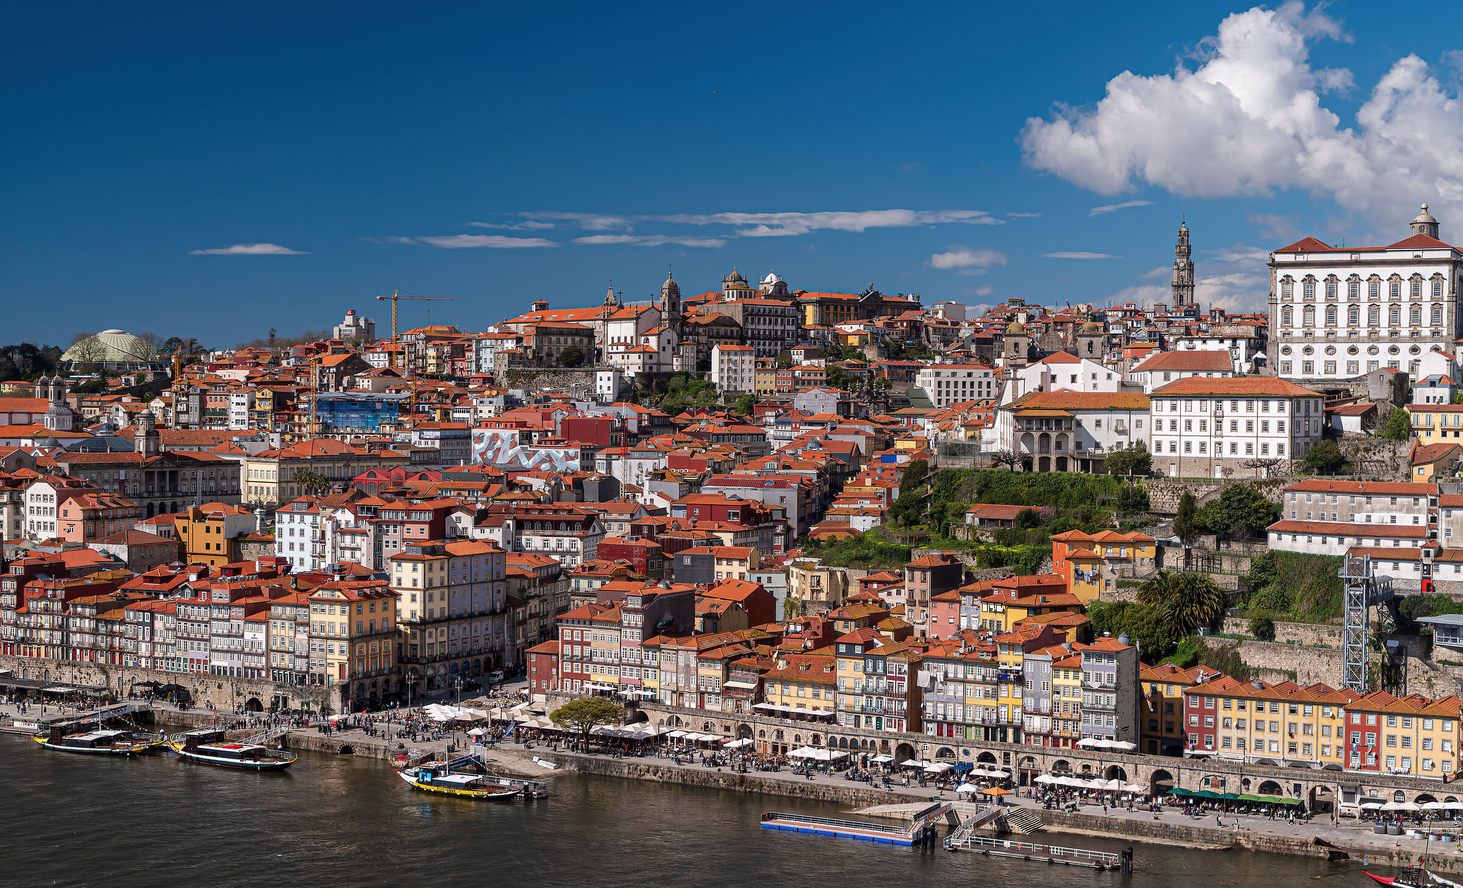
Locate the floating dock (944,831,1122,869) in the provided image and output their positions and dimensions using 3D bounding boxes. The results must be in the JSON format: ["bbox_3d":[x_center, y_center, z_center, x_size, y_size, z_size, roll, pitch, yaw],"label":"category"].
[{"bbox_3d":[48.900,66.750,332.000,29.000,1.900,3.600,1,2,30],"label":"floating dock"}]

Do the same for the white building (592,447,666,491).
[{"bbox_3d":[-32.070,9.020,642.000,20.500,16.500,12.000,0,1,0],"label":"white building"}]

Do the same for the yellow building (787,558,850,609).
[{"bbox_3d":[16.330,26.470,387.460,11.000,7.600,11.500,1,1,5],"label":"yellow building"}]

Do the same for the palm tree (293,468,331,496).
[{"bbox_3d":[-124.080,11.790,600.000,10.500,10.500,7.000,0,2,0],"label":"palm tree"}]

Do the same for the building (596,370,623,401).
[{"bbox_3d":[-42.150,-20.010,700.000,6.500,10.800,6.500,1,2,25],"label":"building"}]

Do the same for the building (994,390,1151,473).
[{"bbox_3d":[84.030,-3.060,503.000,35.000,20.500,19.000,0,1,-3],"label":"building"}]

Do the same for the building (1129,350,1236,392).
[{"bbox_3d":[101.330,-15.420,456.970,18.400,11.000,14.500,0,1,-5],"label":"building"}]

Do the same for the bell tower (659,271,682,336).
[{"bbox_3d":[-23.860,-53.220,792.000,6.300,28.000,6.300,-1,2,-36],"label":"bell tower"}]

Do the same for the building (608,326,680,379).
[{"bbox_3d":[-32.760,-34.130,742.120,13.500,17.000,24.000,-1,2,-36],"label":"building"}]

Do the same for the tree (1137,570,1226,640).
[{"bbox_3d":[83.990,30.130,380.000,15.500,12.600,14.000,0,2,0],"label":"tree"}]

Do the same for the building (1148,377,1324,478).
[{"bbox_3d":[103.070,-3.580,414.320,31.300,20.500,15.800,1,2,37],"label":"building"}]

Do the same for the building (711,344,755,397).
[{"bbox_3d":[0.730,-25.960,708.890,12.900,17.200,9.000,0,1,-17],"label":"building"}]

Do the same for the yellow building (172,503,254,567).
[{"bbox_3d":[-134.890,25.320,530.000,14.000,19.500,15.000,1,2,16],"label":"yellow building"}]

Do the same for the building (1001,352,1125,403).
[{"bbox_3d":[83.050,-16.310,508.000,28.500,13.500,15.000,0,2,9],"label":"building"}]

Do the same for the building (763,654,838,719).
[{"bbox_3d":[15.550,43.330,360.770,15.400,10.800,11.500,1,2,36],"label":"building"}]

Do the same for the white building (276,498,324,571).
[{"bbox_3d":[-103.540,22.770,503.000,13.000,18.500,11.500,1,2,30],"label":"white building"}]

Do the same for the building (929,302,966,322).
[{"bbox_3d":[90.450,-54.160,850.000,7.000,11.000,14.000,2,2,39],"label":"building"}]

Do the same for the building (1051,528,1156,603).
[{"bbox_3d":[75.660,24.680,414.000,19.500,14.800,13.000,0,2,3],"label":"building"}]

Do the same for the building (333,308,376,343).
[{"bbox_3d":[-291.600,-88.550,1570.000,22.000,31.000,22.000,1,2,34],"label":"building"}]

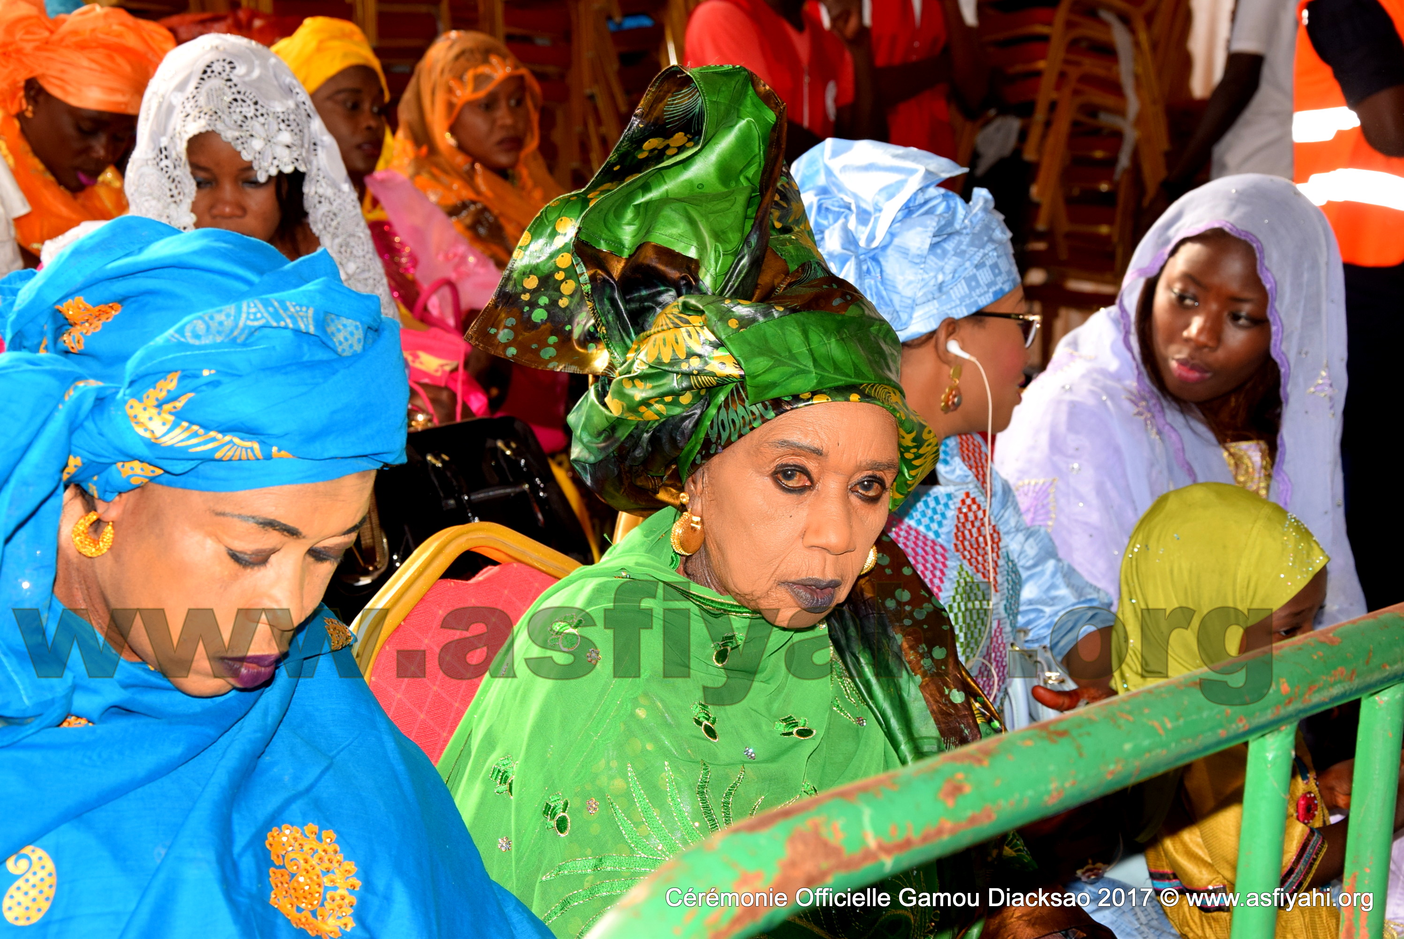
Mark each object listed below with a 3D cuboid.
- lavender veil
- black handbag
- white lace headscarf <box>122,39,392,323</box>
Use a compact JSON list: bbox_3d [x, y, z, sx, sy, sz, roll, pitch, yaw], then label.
[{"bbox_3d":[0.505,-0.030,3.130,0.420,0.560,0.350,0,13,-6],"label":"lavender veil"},{"bbox_3d":[-0.300,0.070,3.100,0.320,0.240,0.150,-7,-10,-31],"label":"black handbag"},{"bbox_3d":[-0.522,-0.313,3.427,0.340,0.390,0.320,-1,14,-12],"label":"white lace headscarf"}]

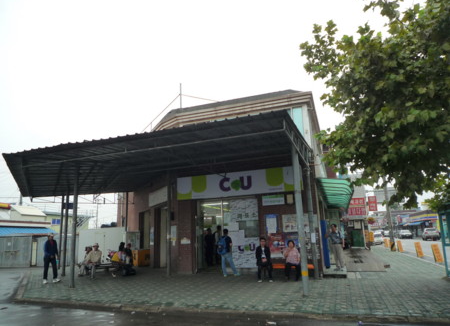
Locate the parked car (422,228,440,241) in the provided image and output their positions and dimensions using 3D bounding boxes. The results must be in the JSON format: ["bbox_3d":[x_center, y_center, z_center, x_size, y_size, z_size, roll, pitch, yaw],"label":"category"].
[{"bbox_3d":[26.073,9.040,41.000,1.800,1.500,4.400,-8,-13,28],"label":"parked car"}]

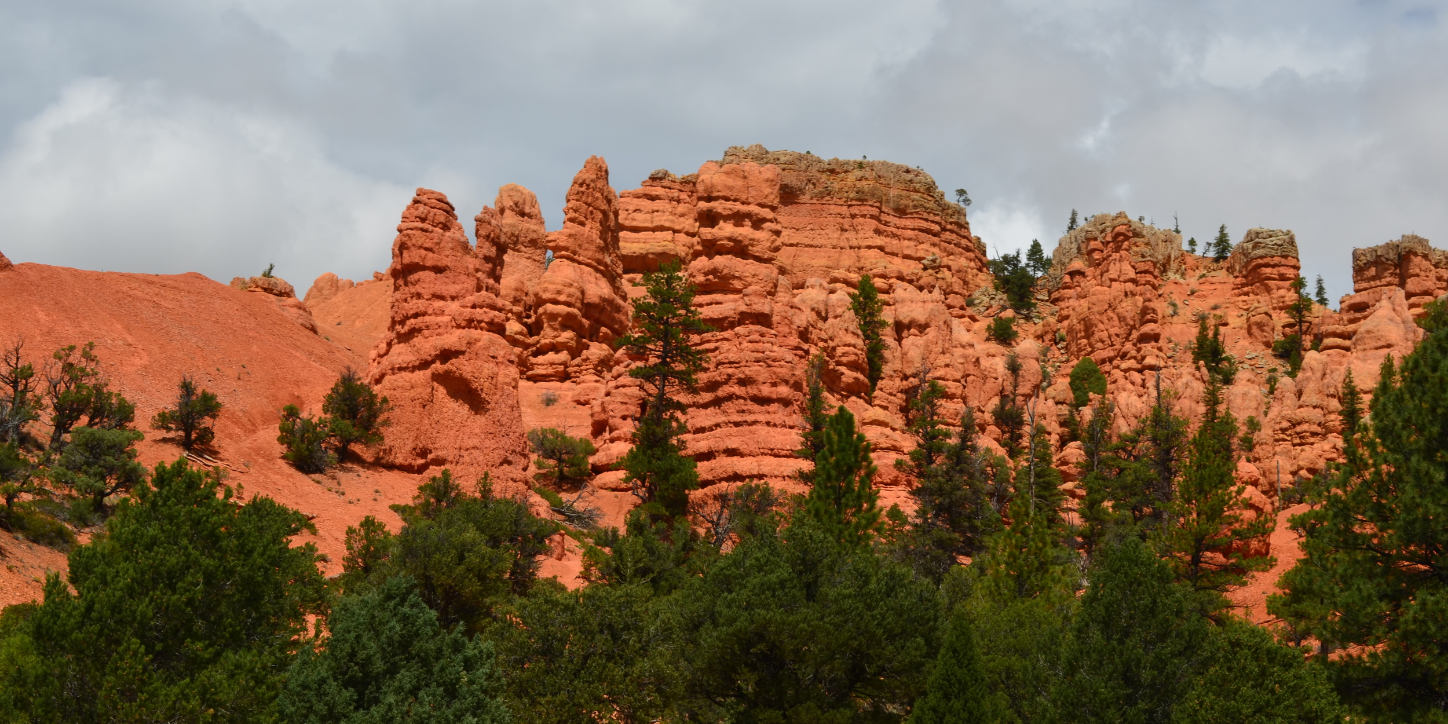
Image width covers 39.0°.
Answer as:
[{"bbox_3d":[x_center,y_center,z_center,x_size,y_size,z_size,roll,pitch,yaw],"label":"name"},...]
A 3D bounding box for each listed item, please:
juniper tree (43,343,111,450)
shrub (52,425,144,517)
[{"bbox_3d":[-27.819,1.518,88.003,2.848,4.759,2.706,5,-13,-17],"label":"juniper tree"},{"bbox_3d":[-28.118,4.793,92.000,4.120,4.010,3.910,4,-13,-17],"label":"shrub"}]

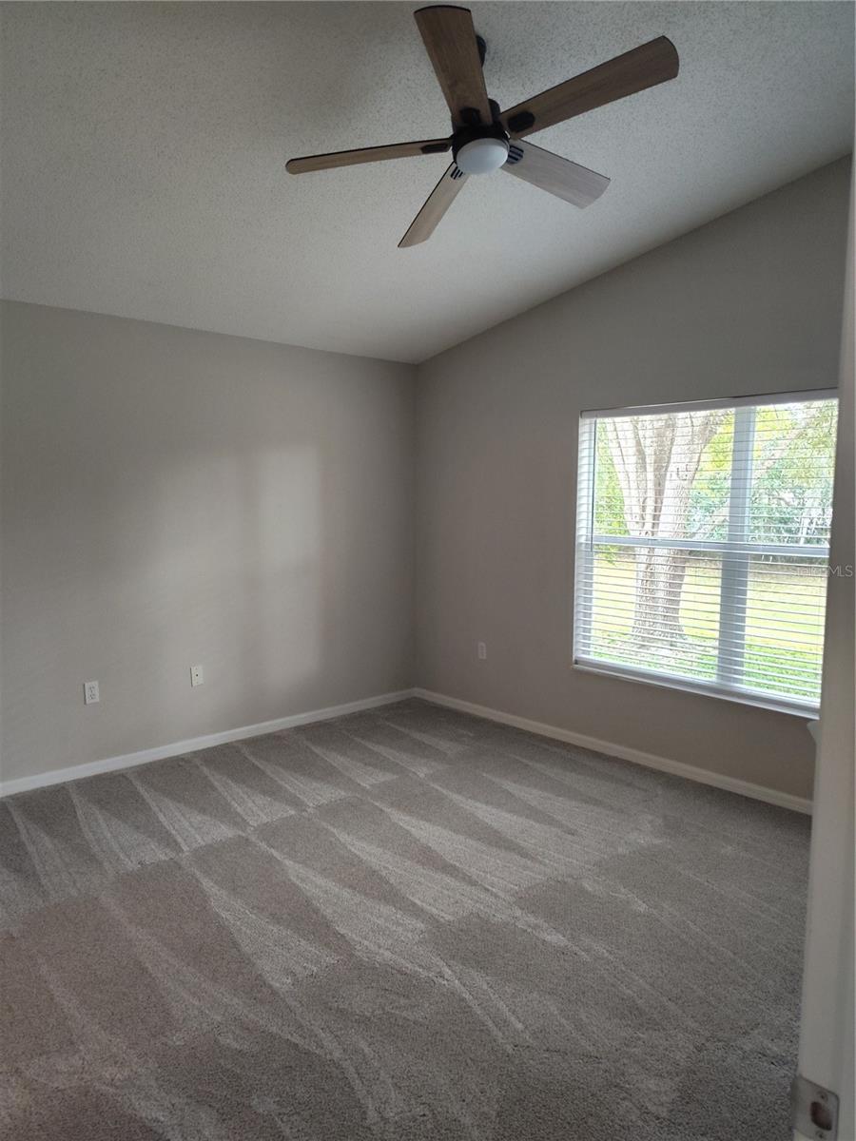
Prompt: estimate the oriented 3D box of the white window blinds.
[{"bbox_3d":[1.523,-0.115,3.879,0.065,1.496,1.764,-5,8,-42],"label":"white window blinds"}]

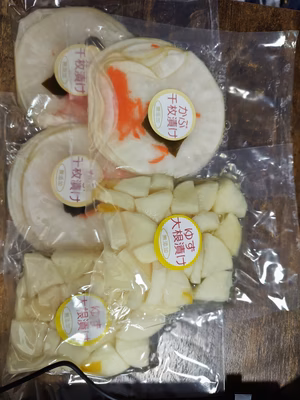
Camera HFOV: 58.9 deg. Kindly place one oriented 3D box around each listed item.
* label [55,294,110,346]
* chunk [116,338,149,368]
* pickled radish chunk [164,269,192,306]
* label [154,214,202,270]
[{"bbox_3d":[-0.058,0.104,0.232,0.049,0.003,0.049,-4,92,-7],"label":"label"},{"bbox_3d":[-0.015,0.138,0.248,0.030,0.024,0.028,0,87,-3],"label":"chunk"},{"bbox_3d":[0.025,0.078,0.245,0.026,0.025,0.034,0,87,-3],"label":"pickled radish chunk"},{"bbox_3d":[0.025,0.036,0.230,0.049,0.004,0.049,-5,88,-26],"label":"label"}]

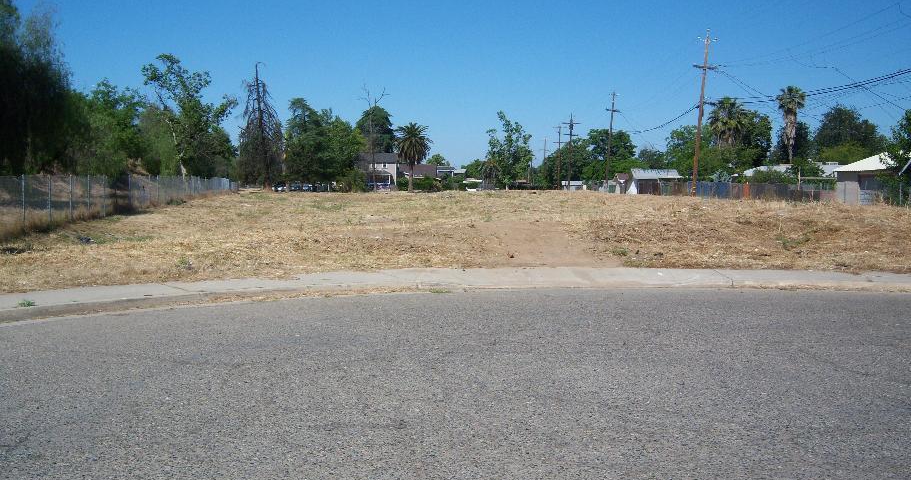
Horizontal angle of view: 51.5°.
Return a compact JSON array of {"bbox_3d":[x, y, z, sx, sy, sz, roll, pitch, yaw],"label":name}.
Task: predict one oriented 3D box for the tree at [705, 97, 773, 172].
[{"bbox_3d":[33.300,-11.076,111.527,8.060,11.410,7.800,0,4,2],"label":"tree"}]

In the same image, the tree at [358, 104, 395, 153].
[{"bbox_3d":[-15.410,-18.010,182.000,7.710,16.190,8.000,0,4,2],"label":"tree"}]

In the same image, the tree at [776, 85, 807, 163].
[{"bbox_3d":[43.390,-13.040,122.000,3.870,13.820,3.900,0,4,2],"label":"tree"}]

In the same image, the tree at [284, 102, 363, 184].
[{"bbox_3d":[-17.890,-12.880,129.000,10.920,12.610,10.000,0,4,2],"label":"tree"}]

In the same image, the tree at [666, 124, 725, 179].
[{"bbox_3d":[32.510,-11.150,128.000,8.400,9.270,8.000,0,4,2],"label":"tree"}]

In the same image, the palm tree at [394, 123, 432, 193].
[{"bbox_3d":[-6.220,-12.410,140.000,5.630,10.290,5.600,0,4,2],"label":"palm tree"}]

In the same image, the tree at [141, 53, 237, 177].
[{"bbox_3d":[-22.040,-9.950,78.000,7.930,10.900,7.500,0,4,2],"label":"tree"}]

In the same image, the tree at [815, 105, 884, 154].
[{"bbox_3d":[49.691,-11.549,119.513,9.200,11.360,8.800,0,4,2],"label":"tree"}]

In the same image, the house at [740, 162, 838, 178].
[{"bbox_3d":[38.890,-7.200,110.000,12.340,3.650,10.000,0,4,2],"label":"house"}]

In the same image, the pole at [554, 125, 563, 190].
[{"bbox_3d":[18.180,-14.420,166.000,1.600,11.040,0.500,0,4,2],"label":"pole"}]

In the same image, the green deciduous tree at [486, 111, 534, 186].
[{"bbox_3d":[6.340,-10.490,112.000,5.810,9.480,5.200,0,4,2],"label":"green deciduous tree"}]

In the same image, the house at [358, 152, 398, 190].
[{"bbox_3d":[-13.720,-11.570,162.000,7.890,6.520,8.000,0,4,2],"label":"house"}]

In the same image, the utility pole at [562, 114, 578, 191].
[{"bbox_3d":[18.787,-14.342,154.406,2.800,12.580,0.500,0,4,2],"label":"utility pole"}]

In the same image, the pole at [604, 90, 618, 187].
[{"bbox_3d":[18.610,-11.550,112.000,1.600,12.100,0.500,0,4,2],"label":"pole"}]

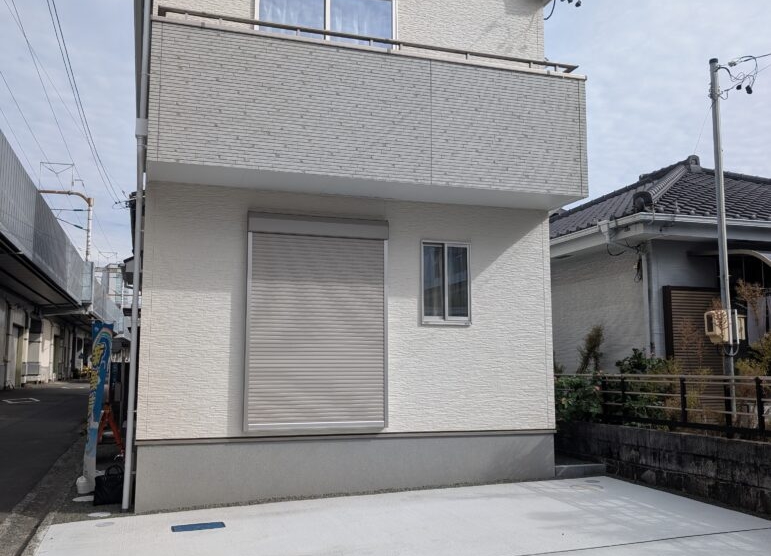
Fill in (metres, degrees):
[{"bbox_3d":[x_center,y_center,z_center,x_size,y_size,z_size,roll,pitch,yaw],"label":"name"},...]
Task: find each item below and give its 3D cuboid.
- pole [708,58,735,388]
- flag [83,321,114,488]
[{"bbox_3d":[3.869,-0.400,8.120,0.100,4.400,0.100,2,-7,-17],"label":"pole"},{"bbox_3d":[-3.264,1.427,8.087,0.120,1.850,0.500,-2,-7,18],"label":"flag"}]

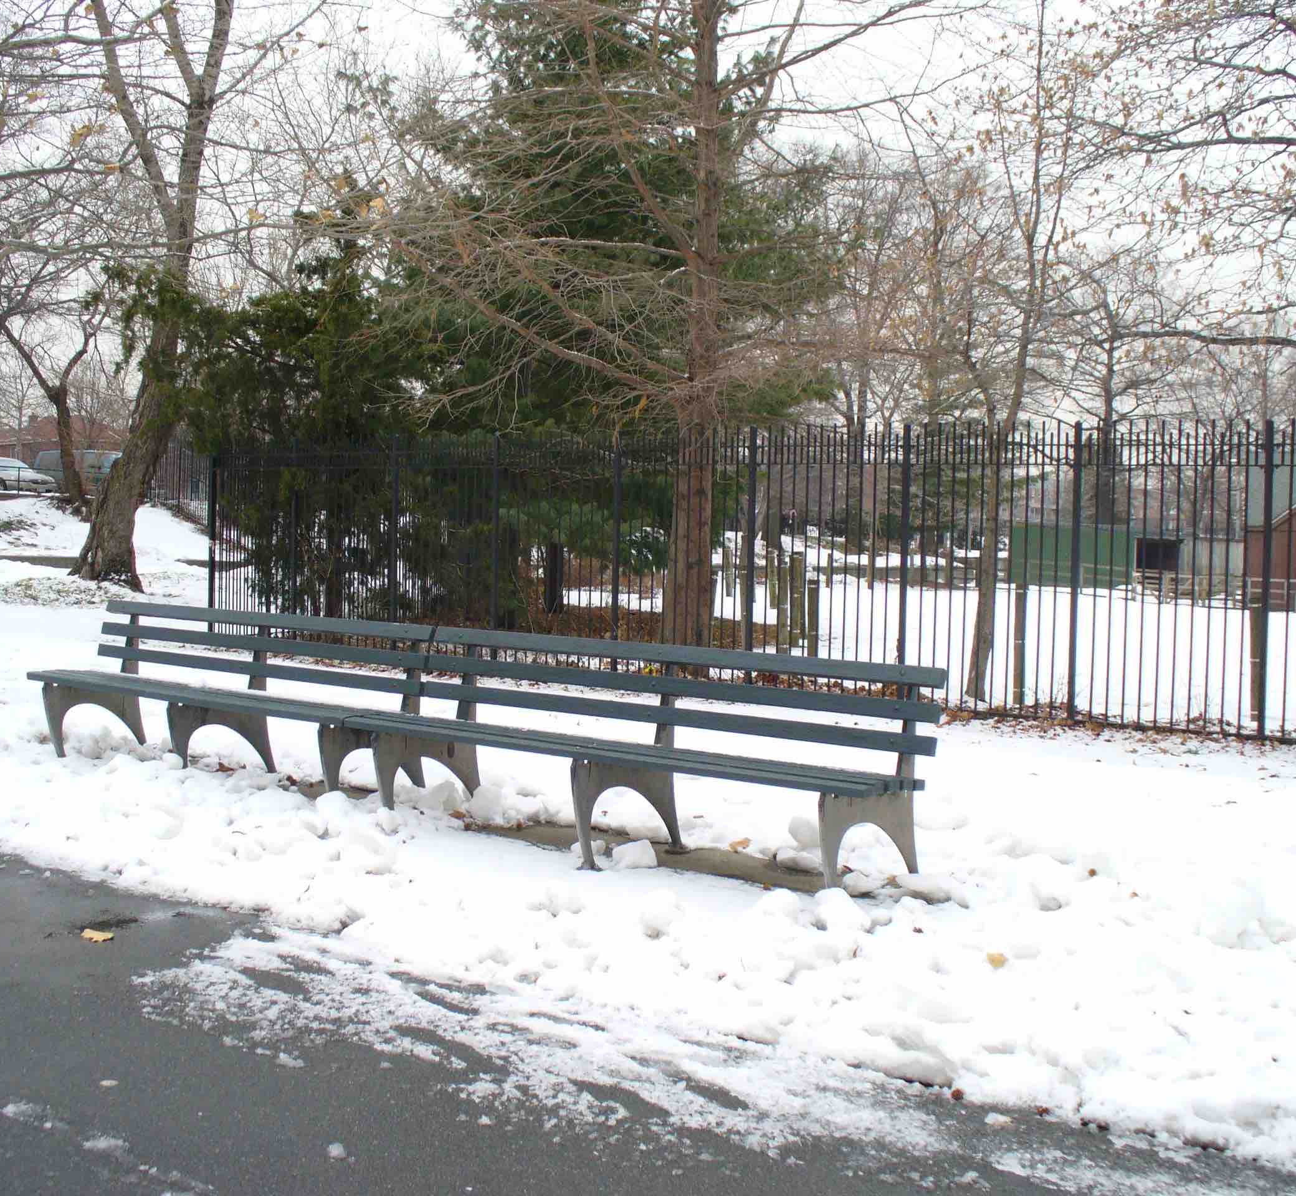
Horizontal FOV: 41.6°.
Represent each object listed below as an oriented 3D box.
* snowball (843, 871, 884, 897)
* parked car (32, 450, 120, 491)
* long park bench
[{"bbox_3d":[0.790,1.051,6.268,0.151,0.099,0.132,1,2,0],"label":"snowball"},{"bbox_3d":[-19.633,-4.367,60.891,4.950,1.760,1.920,2,3,35],"label":"parked car"},{"bbox_3d":[-1.189,0.570,7.913,5.627,0.854,0.578,3,3,41],"label":"long park bench"}]

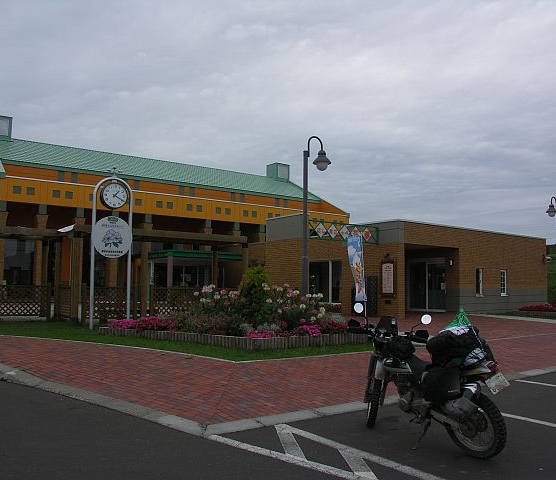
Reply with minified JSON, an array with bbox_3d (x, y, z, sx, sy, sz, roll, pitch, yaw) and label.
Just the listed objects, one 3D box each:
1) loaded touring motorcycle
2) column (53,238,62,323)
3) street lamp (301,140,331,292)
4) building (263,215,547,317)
[{"bbox_3d":[1.500,1.401,5.378,0.820,1.380,2.030,4,-6,-40],"label":"loaded touring motorcycle"},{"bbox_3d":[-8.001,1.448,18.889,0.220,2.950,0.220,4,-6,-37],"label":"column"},{"bbox_3d":[1.095,-0.180,14.349,0.920,5.450,0.530,-3,-6,34],"label":"street lamp"},{"bbox_3d":[6.306,1.612,25.870,16.900,4.000,6.200,4,-6,-37],"label":"building"}]

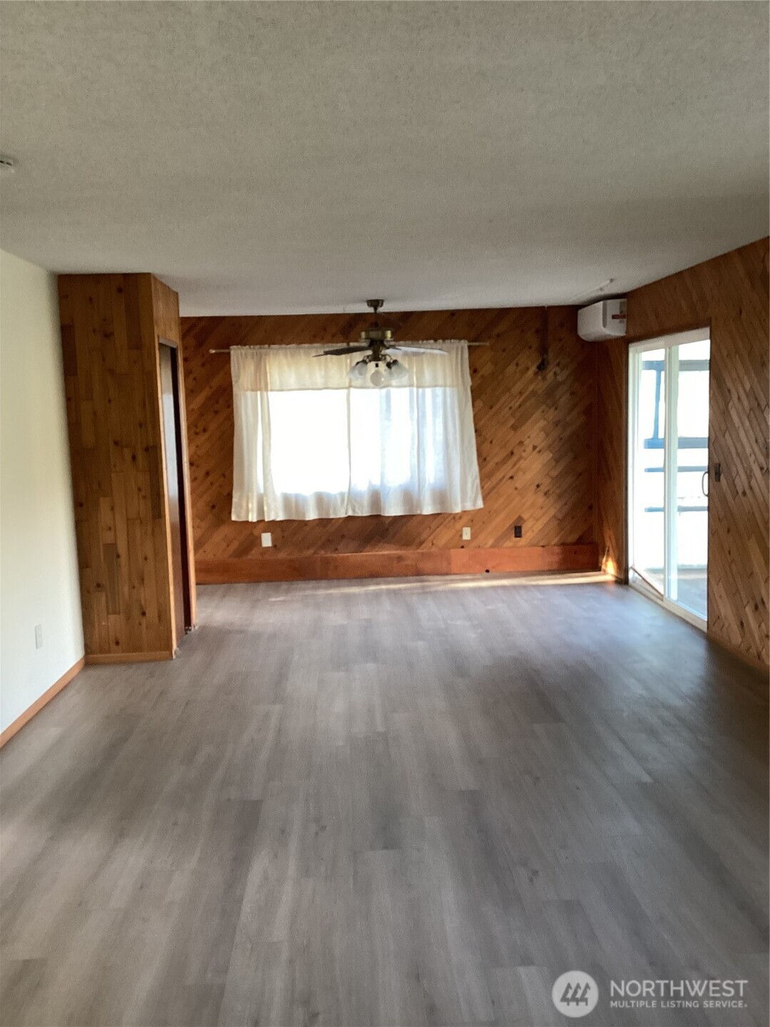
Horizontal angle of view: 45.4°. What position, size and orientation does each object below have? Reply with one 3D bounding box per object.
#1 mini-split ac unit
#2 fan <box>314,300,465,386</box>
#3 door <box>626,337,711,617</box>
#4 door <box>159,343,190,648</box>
[{"bbox_3d":[1.863,-1.653,7.947,0.213,0.295,0.790,-2,7,-2],"label":"mini-split ac unit"},{"bbox_3d":[-0.049,-1.377,7.449,1.200,0.680,1.170,-2,7,-2],"label":"fan"},{"bbox_3d":[2.113,-0.289,6.879,0.100,2.030,1.760,-2,7,-2],"label":"door"},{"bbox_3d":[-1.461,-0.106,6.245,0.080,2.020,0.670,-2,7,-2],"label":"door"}]

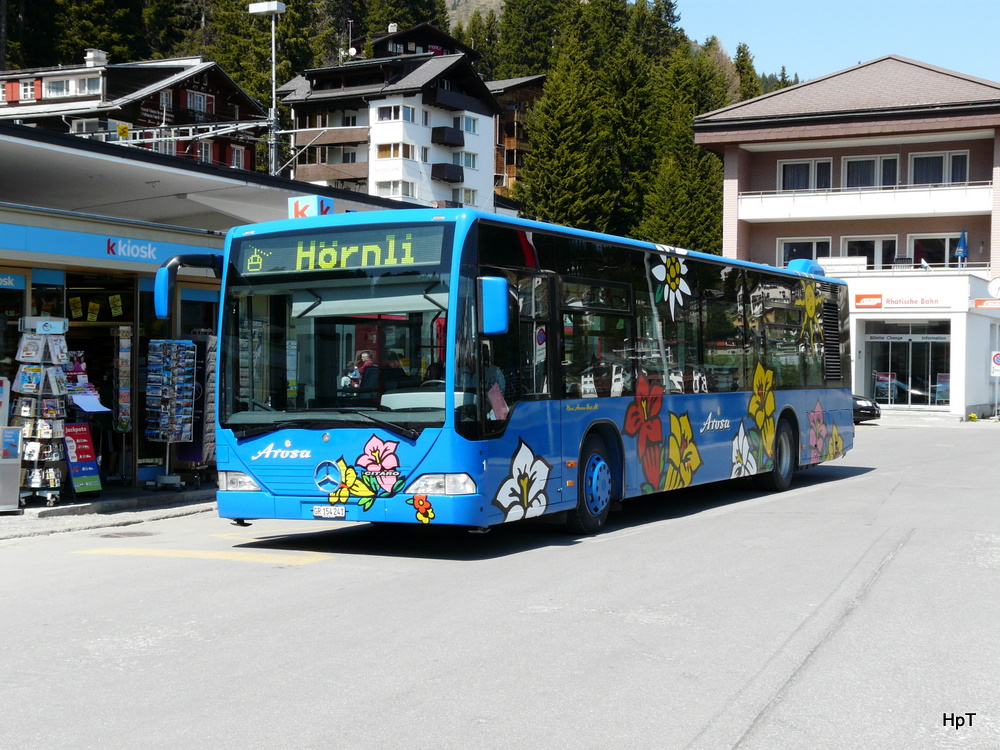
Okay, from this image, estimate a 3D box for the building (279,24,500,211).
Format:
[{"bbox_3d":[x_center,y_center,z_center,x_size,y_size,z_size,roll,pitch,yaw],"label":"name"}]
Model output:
[{"bbox_3d":[-8.400,-16.900,119.500,13.200,15.500,11.300,0,0,33],"label":"building"}]

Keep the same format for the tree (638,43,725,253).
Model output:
[{"bbox_3d":[10.400,-12.000,88.000,5.600,14.500,5.600,0,0,0],"label":"tree"}]

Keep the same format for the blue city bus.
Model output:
[{"bbox_3d":[1.360,0.034,18.165,2.620,3.060,11.950,-1,0,28],"label":"blue city bus"}]

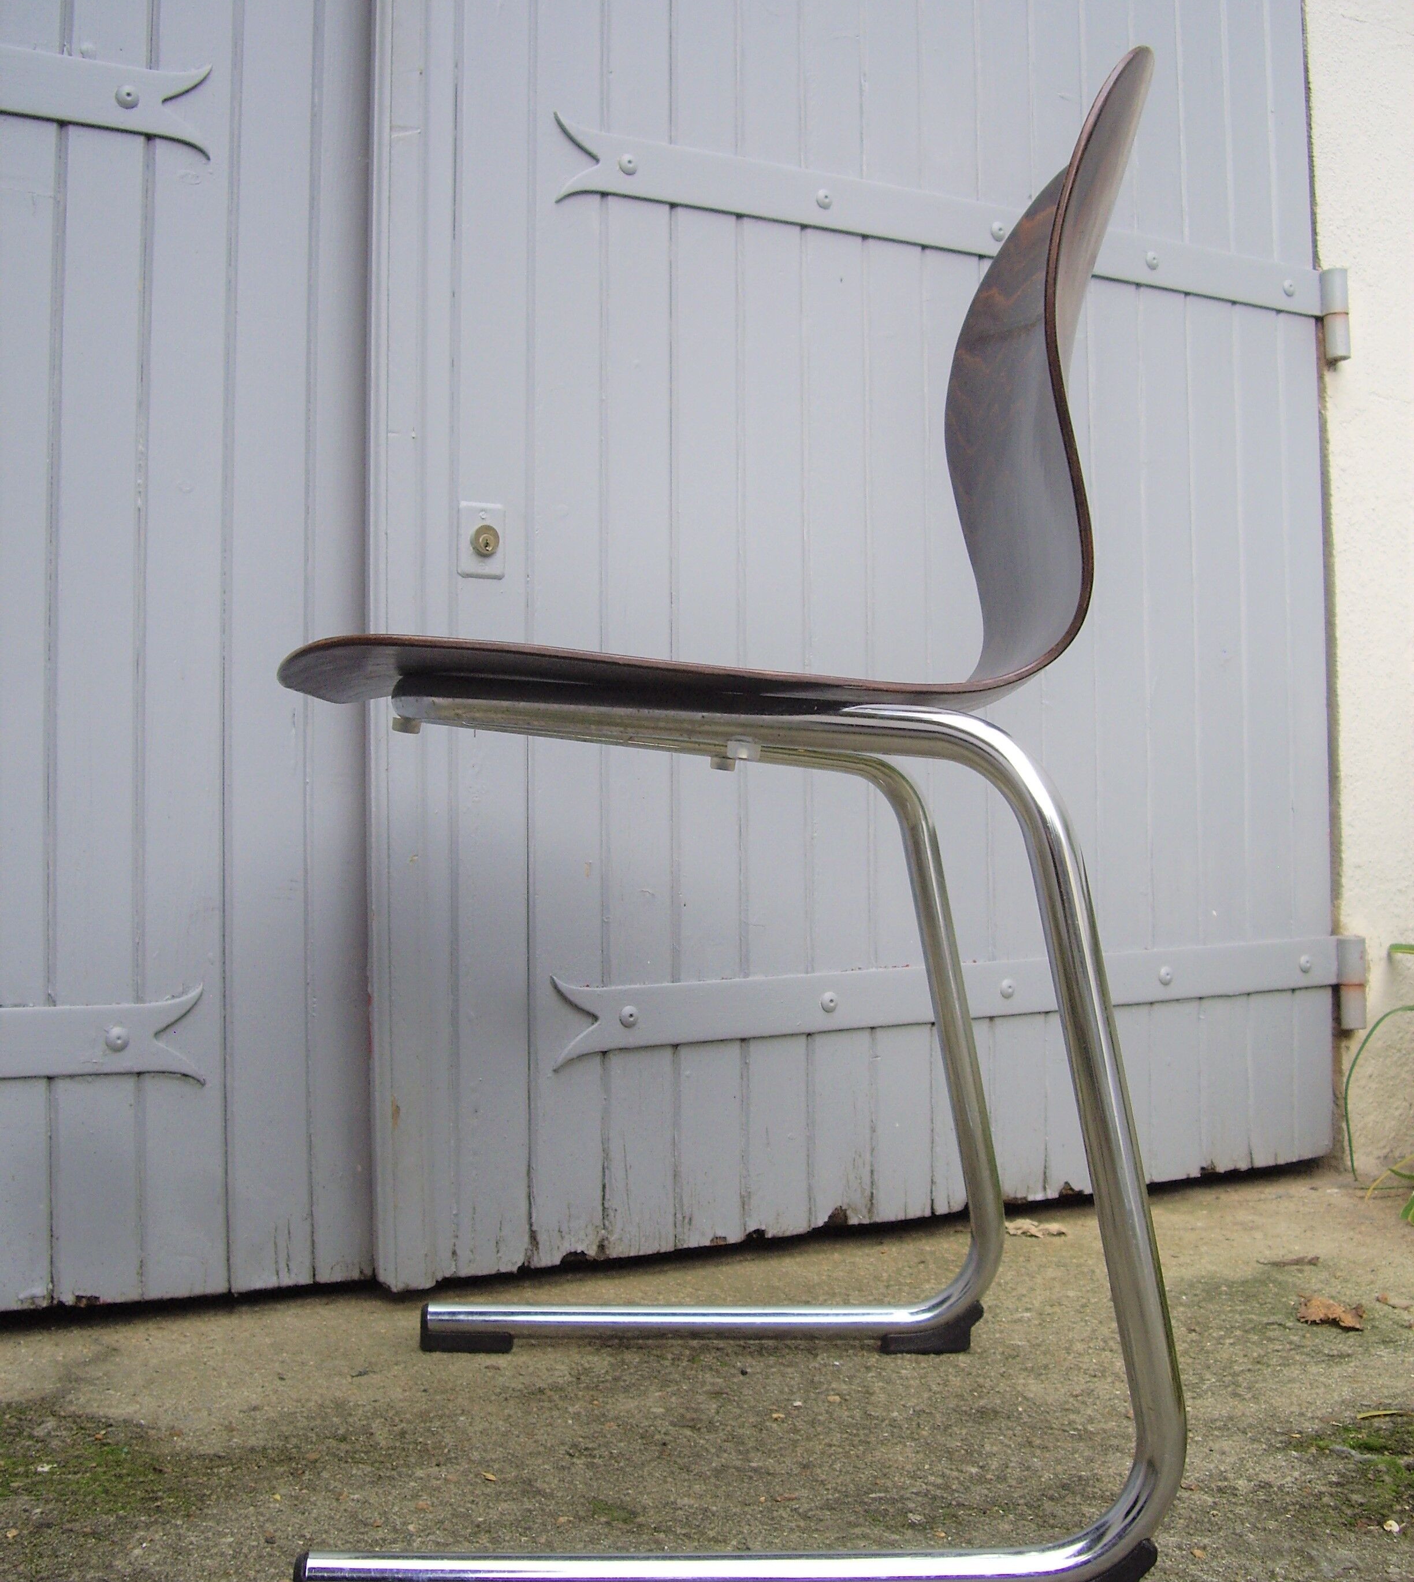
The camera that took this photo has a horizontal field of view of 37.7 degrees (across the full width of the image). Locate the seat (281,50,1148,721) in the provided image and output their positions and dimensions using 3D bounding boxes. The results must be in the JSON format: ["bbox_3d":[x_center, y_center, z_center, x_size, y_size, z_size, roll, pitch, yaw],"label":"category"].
[{"bbox_3d":[0.004,-0.234,1.195,0.500,0.380,0.400,0,-2,-1],"label":"seat"}]

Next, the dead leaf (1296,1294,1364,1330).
[{"bbox_3d":[0.461,0.385,1.530,0.050,0.017,0.040,0,-2,-6],"label":"dead leaf"}]

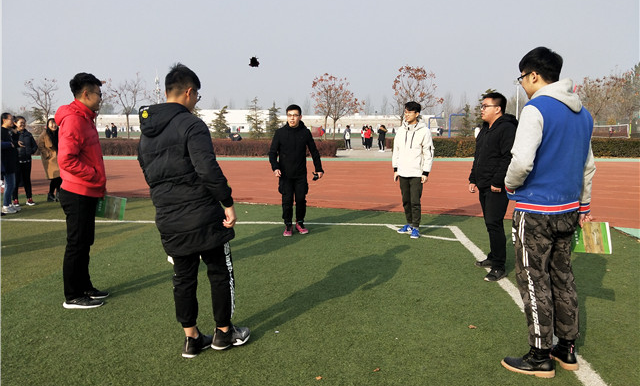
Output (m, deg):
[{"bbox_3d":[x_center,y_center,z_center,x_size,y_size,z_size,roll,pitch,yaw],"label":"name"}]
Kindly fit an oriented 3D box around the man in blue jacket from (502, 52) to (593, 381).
[{"bbox_3d":[1.290,0.122,2.609,0.520,1.805,0.380,-5,9,-33],"label":"man in blue jacket"}]

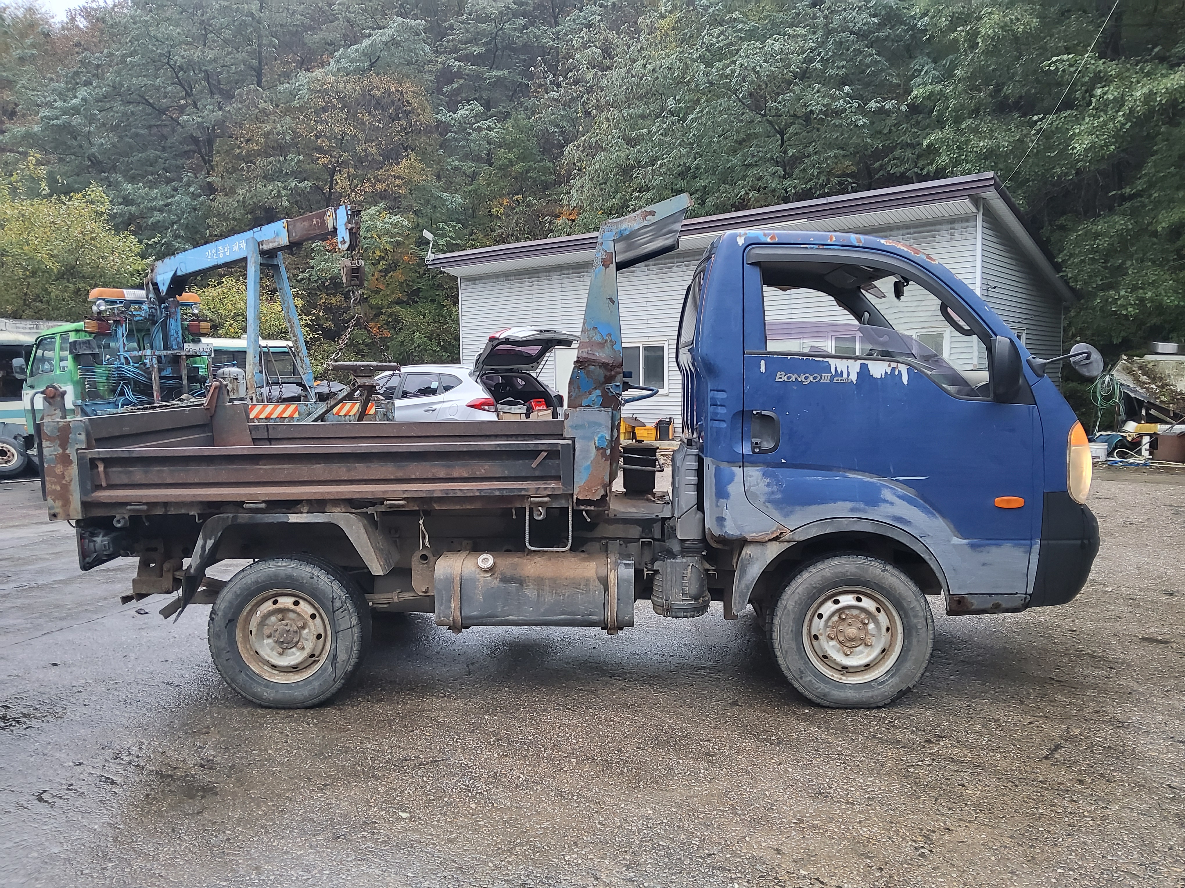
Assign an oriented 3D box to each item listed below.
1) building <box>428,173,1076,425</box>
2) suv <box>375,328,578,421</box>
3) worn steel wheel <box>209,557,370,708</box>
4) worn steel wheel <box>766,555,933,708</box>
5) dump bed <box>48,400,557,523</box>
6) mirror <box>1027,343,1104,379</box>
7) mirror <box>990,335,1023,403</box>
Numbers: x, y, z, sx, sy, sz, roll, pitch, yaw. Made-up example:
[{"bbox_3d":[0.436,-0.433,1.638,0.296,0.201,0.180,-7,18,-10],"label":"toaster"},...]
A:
[{"bbox_3d":[3.250,-2.501,21.421,14.000,4.600,6.600,3,6,40],"label":"building"},{"bbox_3d":[-2.515,-0.636,14.751,4.720,1.920,1.870,3,6,41],"label":"suv"},{"bbox_3d":[-1.321,0.814,3.911,0.645,0.645,0.200,0,4,2],"label":"worn steel wheel"},{"bbox_3d":[1.097,0.790,3.818,0.645,0.645,0.200,0,4,2],"label":"worn steel wheel"},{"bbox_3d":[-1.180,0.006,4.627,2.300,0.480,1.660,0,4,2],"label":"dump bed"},{"bbox_3d":[2.058,-0.363,3.880,0.310,0.165,0.170,0,4,2],"label":"mirror"},{"bbox_3d":[1.672,-0.303,3.600,0.120,0.265,0.190,1,5,20],"label":"mirror"}]

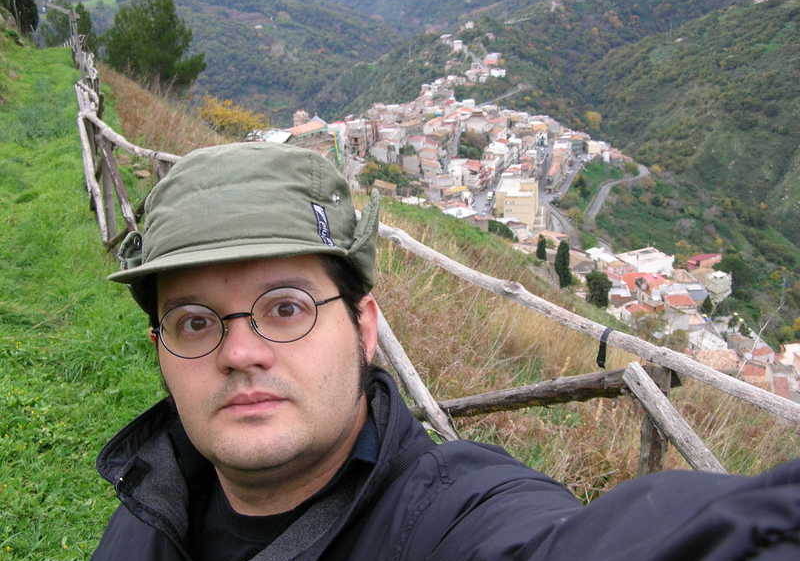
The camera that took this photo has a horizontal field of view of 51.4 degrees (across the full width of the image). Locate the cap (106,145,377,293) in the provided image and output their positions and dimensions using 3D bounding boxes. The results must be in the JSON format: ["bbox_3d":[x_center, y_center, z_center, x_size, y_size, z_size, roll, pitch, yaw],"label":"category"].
[{"bbox_3d":[-0.121,-0.046,0.648,0.200,0.135,0.270,-7,3,8],"label":"cap"}]

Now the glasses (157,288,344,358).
[{"bbox_3d":[-0.103,0.028,0.634,0.136,0.044,0.142,-9,2,6],"label":"glasses"}]

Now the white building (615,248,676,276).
[{"bbox_3d":[79.588,-4.222,271.300,16.300,7.800,10.600,-10,22,-25],"label":"white building"}]

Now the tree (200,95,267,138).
[{"bbox_3d":[-7.209,-6.797,36.000,2.900,2.700,2.800,-4,20,-11],"label":"tree"}]

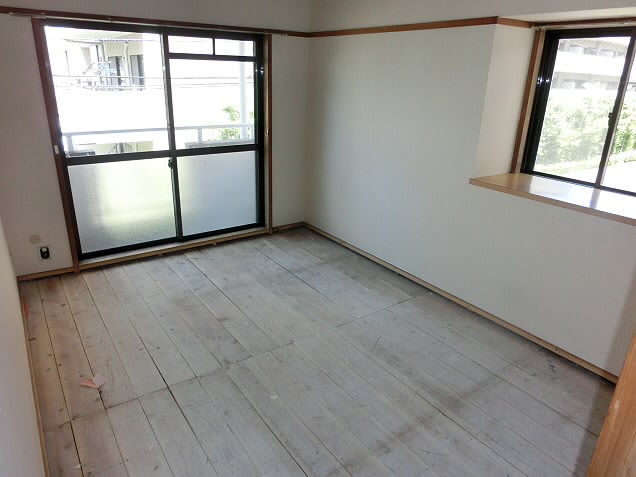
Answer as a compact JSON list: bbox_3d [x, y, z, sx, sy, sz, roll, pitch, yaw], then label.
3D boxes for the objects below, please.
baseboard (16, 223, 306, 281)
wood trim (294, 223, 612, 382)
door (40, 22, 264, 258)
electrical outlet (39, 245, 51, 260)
[{"bbox_3d":[-1.179,0.079,3.978,2.570,0.045,0.030,-12,25,-33],"label":"baseboard"},{"bbox_3d":[0.732,0.293,3.514,0.030,0.044,3.040,-12,25,-33],"label":"wood trim"},{"bbox_3d":[-1.224,-0.805,3.731,1.680,1.745,0.100,-12,25,-33],"label":"door"},{"bbox_3d":[-2.072,0.110,3.335,0.067,0.120,0.018,-12,25,-33],"label":"electrical outlet"}]

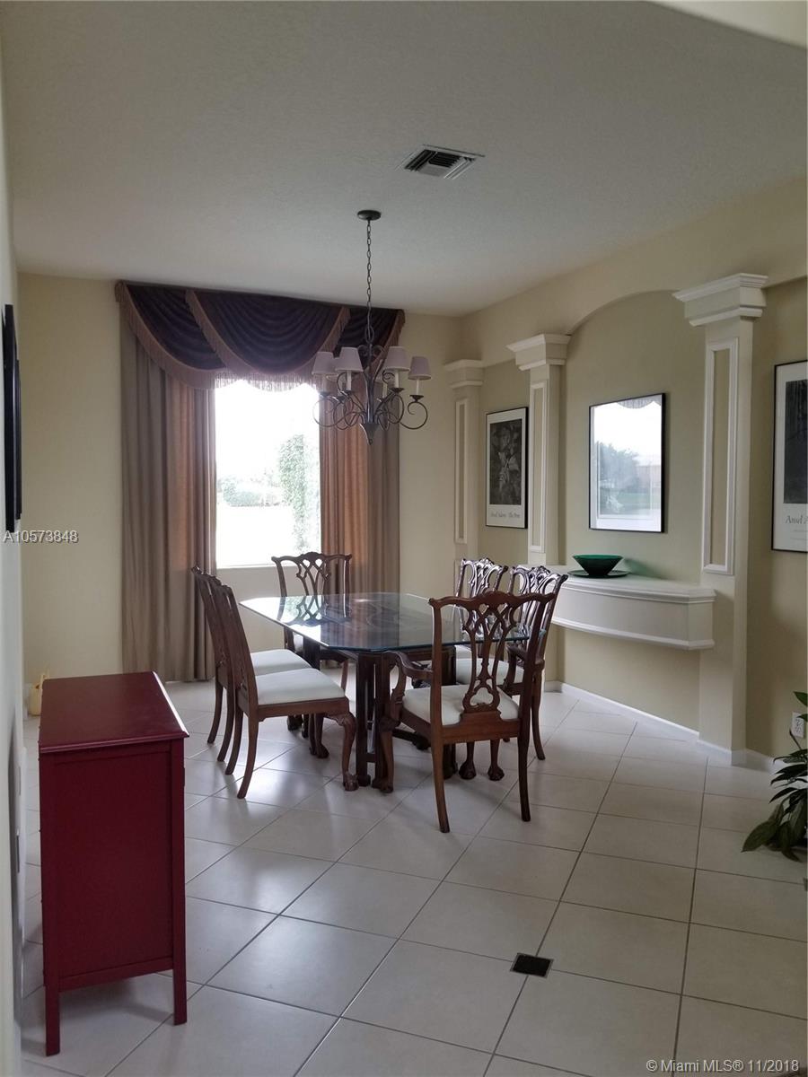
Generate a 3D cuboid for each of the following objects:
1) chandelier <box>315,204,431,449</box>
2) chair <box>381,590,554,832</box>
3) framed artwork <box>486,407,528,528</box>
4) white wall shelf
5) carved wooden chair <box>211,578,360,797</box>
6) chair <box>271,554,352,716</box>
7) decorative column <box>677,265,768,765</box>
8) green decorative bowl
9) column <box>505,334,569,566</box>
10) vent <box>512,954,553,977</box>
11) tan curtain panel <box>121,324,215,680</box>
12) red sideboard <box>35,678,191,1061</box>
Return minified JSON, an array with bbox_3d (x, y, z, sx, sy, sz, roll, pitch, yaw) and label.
[{"bbox_3d":[-0.191,-1.184,4.575,0.669,1.291,0.669,0,2,0],"label":"chandelier"},{"bbox_3d":[0.288,0.743,3.835,0.660,1.053,0.629,-1,3,-18],"label":"chair"},{"bbox_3d":[0.816,-0.556,6.471,0.021,0.920,0.626,-1,3,-23],"label":"framed artwork"},{"bbox_3d":[1.246,0.399,5.089,0.490,0.302,1.755,-1,3,-23],"label":"white wall shelf"},{"bbox_3d":[-0.641,0.730,4.224,0.629,1.053,0.633,-1,3,-21],"label":"carved wooden chair"},{"bbox_3d":[-0.554,0.664,5.783,0.651,1.053,0.629,-1,3,-23],"label":"chair"},{"bbox_3d":[1.742,-0.074,4.488,0.228,2.623,0.499,-1,3,-23],"label":"decorative column"},{"bbox_3d":[1.242,0.171,5.165,0.321,0.116,0.321,0,2,0],"label":"green decorative bowl"},{"bbox_3d":[1.020,-0.152,6.173,0.228,2.640,0.517,-1,3,-23],"label":"column"},{"bbox_3d":[0.383,1.278,2.411,0.106,0.011,0.104,1,3,22],"label":"vent"},{"bbox_3d":[-1.758,-0.320,6.045,0.682,2.790,0.136,-1,3,-23],"label":"tan curtain panel"},{"bbox_3d":[-0.899,0.888,2.467,0.360,0.774,0.886,-1,3,-23],"label":"red sideboard"}]

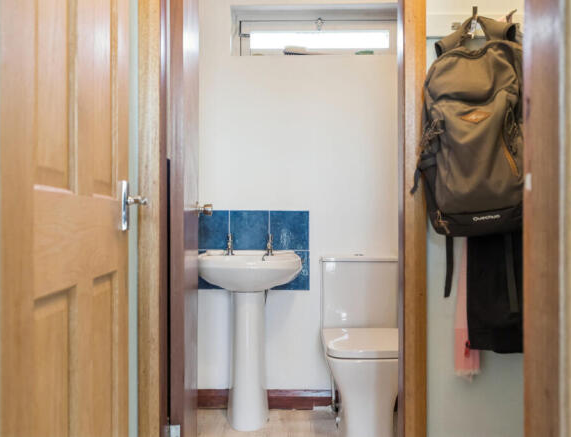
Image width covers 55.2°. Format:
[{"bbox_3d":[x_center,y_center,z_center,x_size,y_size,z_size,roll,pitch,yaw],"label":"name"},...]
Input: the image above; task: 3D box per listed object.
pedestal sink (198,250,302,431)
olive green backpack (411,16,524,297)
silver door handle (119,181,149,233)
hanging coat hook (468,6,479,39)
[{"bbox_3d":[-0.175,0.560,2.550,0.505,0.805,0.410,0,0,0],"label":"pedestal sink"},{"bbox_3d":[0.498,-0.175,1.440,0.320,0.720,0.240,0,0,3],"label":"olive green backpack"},{"bbox_3d":[-0.384,-0.033,1.380,0.065,0.130,0.105,0,0,-3],"label":"silver door handle"},{"bbox_3d":[0.532,-0.548,1.540,0.027,0.080,0.055,0,0,0],"label":"hanging coat hook"}]

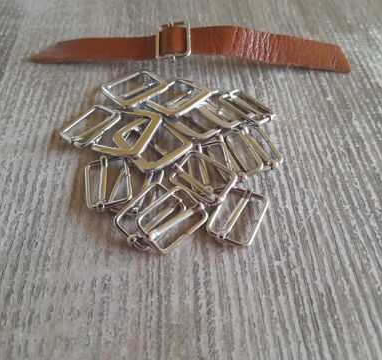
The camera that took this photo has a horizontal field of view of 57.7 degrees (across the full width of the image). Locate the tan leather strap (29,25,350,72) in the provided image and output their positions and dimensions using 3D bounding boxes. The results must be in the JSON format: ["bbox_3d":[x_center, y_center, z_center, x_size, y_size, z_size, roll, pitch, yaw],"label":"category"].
[{"bbox_3d":[-0.002,-0.097,0.247,0.225,0.018,0.032,2,55,2],"label":"tan leather strap"}]

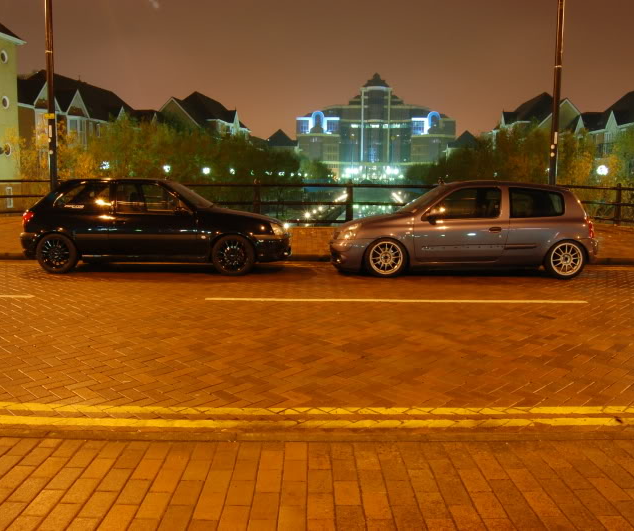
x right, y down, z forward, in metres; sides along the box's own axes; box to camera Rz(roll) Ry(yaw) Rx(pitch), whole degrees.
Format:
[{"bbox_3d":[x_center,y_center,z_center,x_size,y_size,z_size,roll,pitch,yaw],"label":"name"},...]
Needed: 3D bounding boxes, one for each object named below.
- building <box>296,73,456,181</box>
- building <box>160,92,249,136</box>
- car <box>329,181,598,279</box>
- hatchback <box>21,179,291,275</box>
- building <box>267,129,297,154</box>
[{"bbox_3d":[24.673,-56.162,247.287,63.000,45.100,38.000,1,8,5],"label":"building"},{"bbox_3d":[-16.999,-17.003,84.466,10.500,13.900,22.000,1,8,5],"label":"building"},{"bbox_3d":[2.137,-0.594,8.965,3.800,1.370,1.640,1,8,0],"label":"car"},{"bbox_3d":[-2.296,-0.621,8.966,3.820,1.320,1.635,1,8,0],"label":"hatchback"},{"bbox_3d":[-8.796,-25.787,145.331,10.000,13.800,20.000,1,8,5],"label":"building"}]

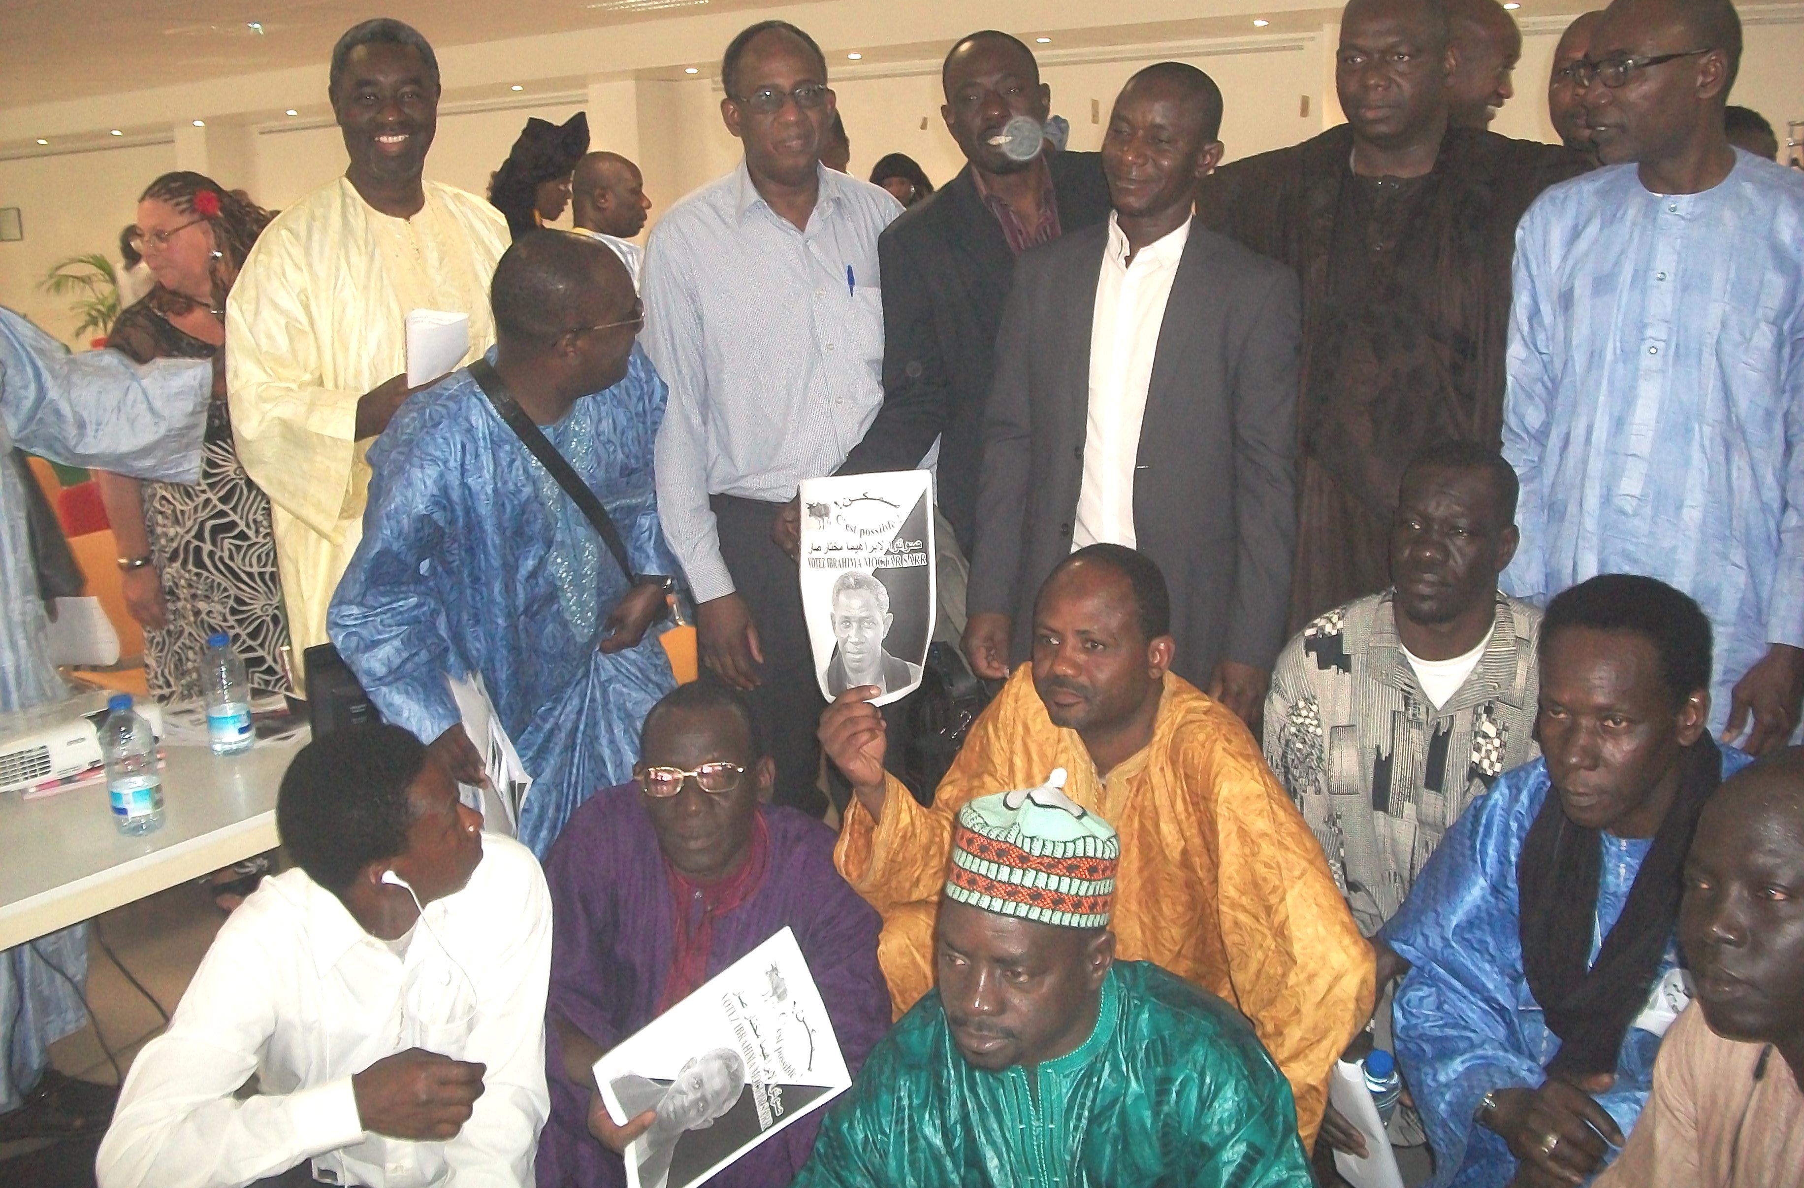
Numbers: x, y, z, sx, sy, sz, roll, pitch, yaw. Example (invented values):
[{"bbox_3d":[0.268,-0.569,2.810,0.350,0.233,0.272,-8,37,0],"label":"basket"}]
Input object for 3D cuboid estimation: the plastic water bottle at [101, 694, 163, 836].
[{"bbox_3d":[-1.014,0.220,2.189,0.065,0.181,0.065,-2,13,0],"label":"plastic water bottle"}]

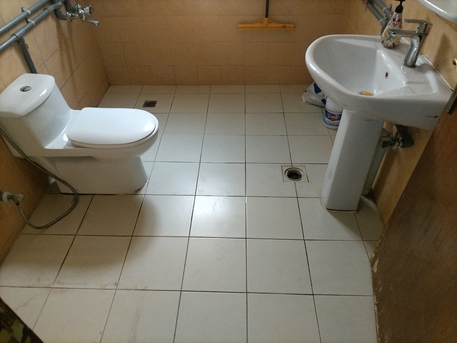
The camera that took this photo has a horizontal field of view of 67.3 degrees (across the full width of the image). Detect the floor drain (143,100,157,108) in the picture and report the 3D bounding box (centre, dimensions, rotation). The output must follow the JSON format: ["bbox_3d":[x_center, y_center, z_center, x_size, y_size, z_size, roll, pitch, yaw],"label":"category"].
[{"bbox_3d":[-0.641,-0.552,2.823,0.101,0.010,0.101,1,42,2],"label":"floor drain"}]

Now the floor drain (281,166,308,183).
[{"bbox_3d":[0.419,0.018,2.158,0.152,0.010,0.152,1,42,2],"label":"floor drain"}]

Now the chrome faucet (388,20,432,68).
[{"bbox_3d":[0.720,-0.516,1.401,0.157,0.178,0.048,1,42,2],"label":"chrome faucet"}]

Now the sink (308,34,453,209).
[{"bbox_3d":[0.593,-0.157,1.727,0.500,0.825,0.615,1,42,2],"label":"sink"}]

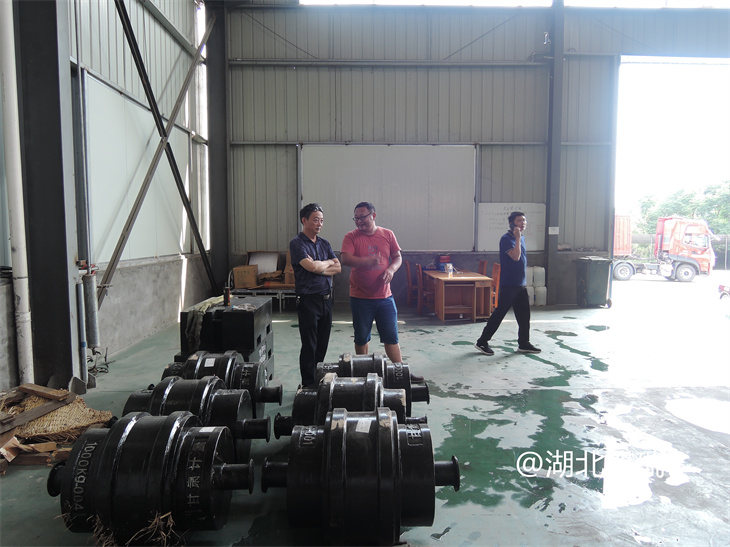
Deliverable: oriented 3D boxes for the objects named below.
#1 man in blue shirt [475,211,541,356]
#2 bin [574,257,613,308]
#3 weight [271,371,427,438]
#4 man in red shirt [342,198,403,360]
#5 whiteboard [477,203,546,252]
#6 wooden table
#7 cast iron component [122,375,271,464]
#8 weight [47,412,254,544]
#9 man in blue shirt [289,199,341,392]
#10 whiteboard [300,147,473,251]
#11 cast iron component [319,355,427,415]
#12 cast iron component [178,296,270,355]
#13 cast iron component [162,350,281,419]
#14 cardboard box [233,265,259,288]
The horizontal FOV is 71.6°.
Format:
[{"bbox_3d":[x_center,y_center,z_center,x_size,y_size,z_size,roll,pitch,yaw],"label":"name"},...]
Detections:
[{"bbox_3d":[1.724,0.122,6.095,0.800,1.720,0.500,1,4,10],"label":"man in blue shirt"},{"bbox_3d":[4.625,0.185,10.291,0.500,0.980,0.590,0,4,-3],"label":"bin"},{"bbox_3d":[-0.078,0.915,3.040,0.900,0.610,0.610,0,5,3],"label":"weight"},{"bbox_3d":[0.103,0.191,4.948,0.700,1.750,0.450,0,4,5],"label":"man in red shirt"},{"bbox_3d":[3.021,-0.936,10.351,1.391,0.984,0.030,0,4,-1],"label":"whiteboard"},{"bbox_3d":[1.665,0.376,9.302,0.881,0.720,1.950,0,4,-1],"label":"wooden table"},{"bbox_3d":[-1.022,0.915,2.969,0.925,0.604,0.604,0,4,-1],"label":"cast iron component"},{"bbox_3d":[-0.994,0.961,2.372,0.925,0.604,0.604,0,4,-1],"label":"weight"},{"bbox_3d":[-0.456,0.227,4.620,0.330,1.727,0.470,4,6,42],"label":"man in blue shirt"},{"bbox_3d":[0.473,-1.516,10.271,3.539,2.138,0.050,0,4,-1],"label":"whiteboard"},{"bbox_3d":[-0.011,0.864,3.586,0.910,0.605,0.605,0,4,-3],"label":"cast iron component"},{"bbox_3d":[-1.188,0.436,4.532,0.580,0.330,0.930,0,4,-1],"label":"cast iron component"},{"bbox_3d":[-1.072,0.866,3.614,0.925,0.604,0.604,0,4,-1],"label":"cast iron component"},{"bbox_3d":[-2.303,0.082,9.813,0.450,0.400,0.330,0,4,-3],"label":"cardboard box"}]

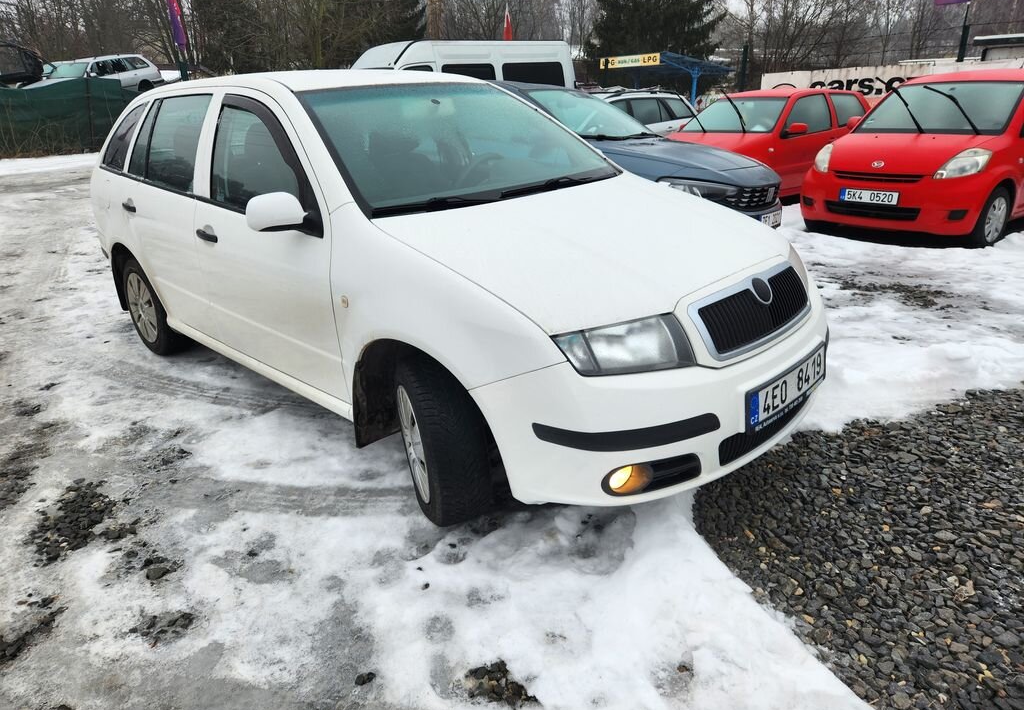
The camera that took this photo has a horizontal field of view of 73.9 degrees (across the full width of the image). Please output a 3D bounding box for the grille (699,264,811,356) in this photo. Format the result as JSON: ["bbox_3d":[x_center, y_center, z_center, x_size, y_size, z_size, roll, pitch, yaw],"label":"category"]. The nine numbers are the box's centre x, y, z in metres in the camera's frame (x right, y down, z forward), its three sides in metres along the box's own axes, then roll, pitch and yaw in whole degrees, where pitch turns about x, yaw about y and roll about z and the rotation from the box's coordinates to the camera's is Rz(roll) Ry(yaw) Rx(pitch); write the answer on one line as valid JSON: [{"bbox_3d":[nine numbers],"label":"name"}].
[{"bbox_3d":[0.750,-0.134,2.027,0.105,0.140,0.575,17,28,41],"label":"grille"}]

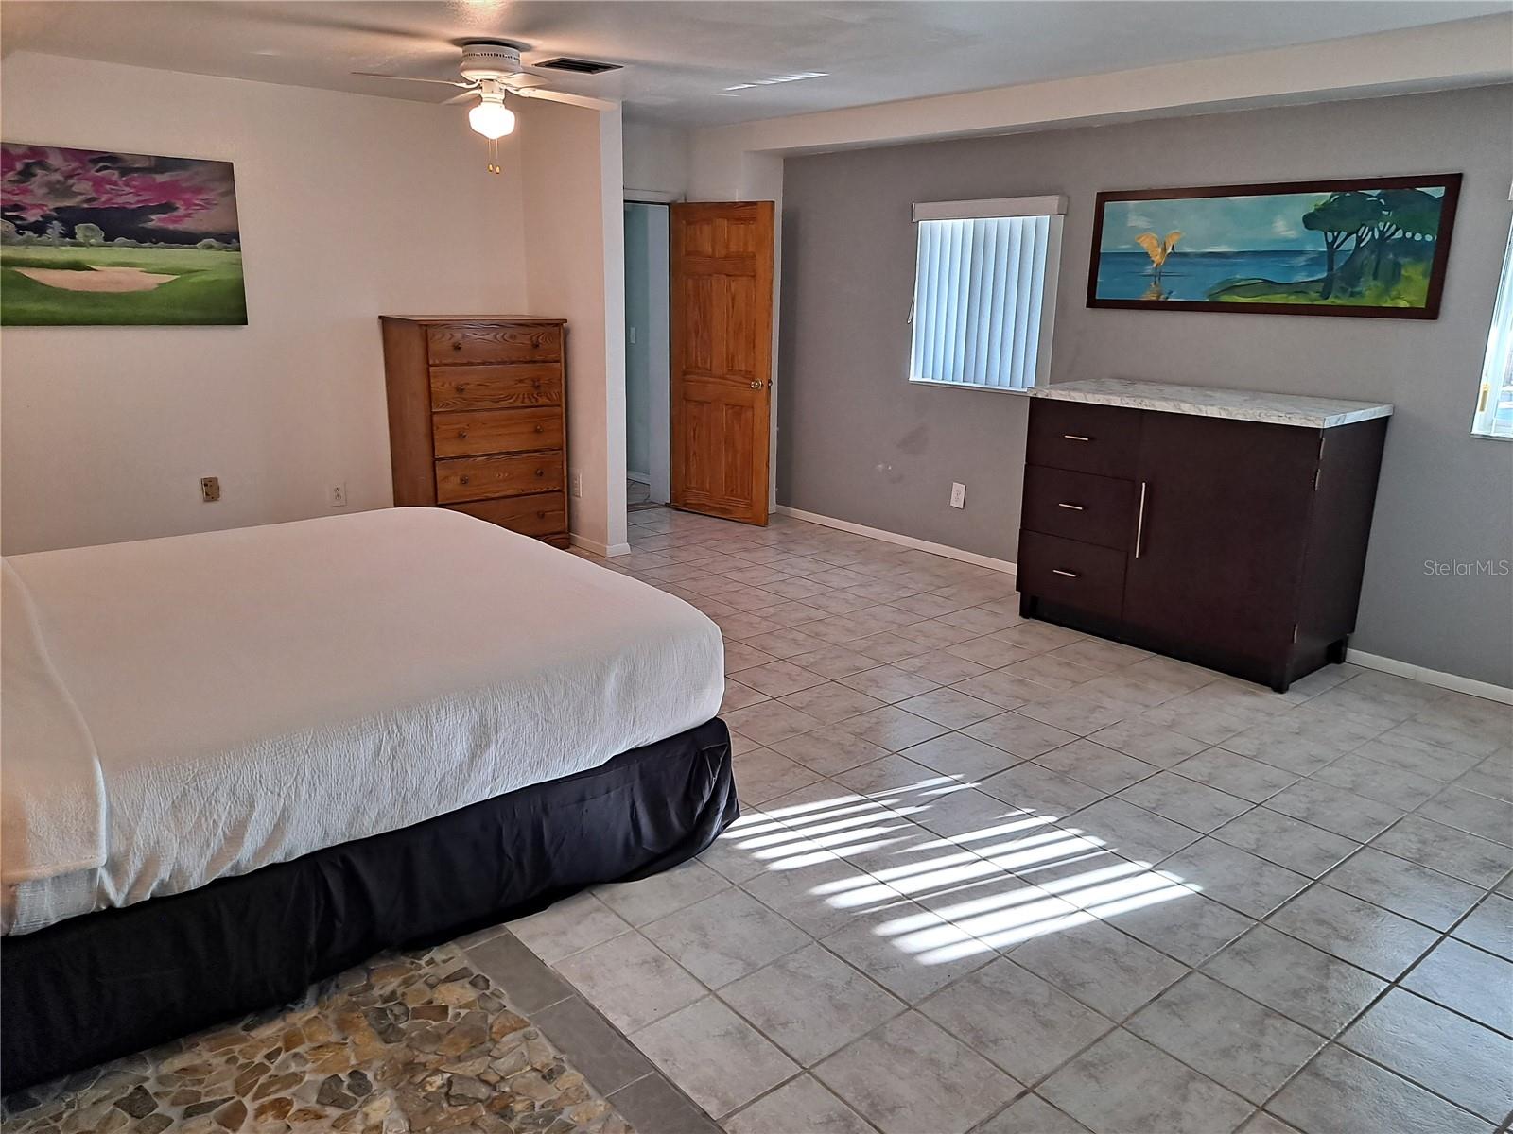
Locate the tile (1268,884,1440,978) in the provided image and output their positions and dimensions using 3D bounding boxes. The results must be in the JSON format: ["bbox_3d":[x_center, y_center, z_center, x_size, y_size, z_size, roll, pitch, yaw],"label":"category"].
[{"bbox_3d":[1.491,0.908,2.736,0.305,0.010,0.305,-11,19,-39],"label":"tile"}]

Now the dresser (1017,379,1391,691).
[{"bbox_3d":[1.877,-0.200,4.805,0.607,1.092,1.321,-11,19,-39],"label":"dresser"}]

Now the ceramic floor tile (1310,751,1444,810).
[{"bbox_3d":[2.031,0.708,3.579,0.306,0.010,0.306,-11,19,-38],"label":"ceramic floor tile"}]

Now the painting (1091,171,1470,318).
[{"bbox_3d":[2.127,-1.371,4.716,0.031,0.532,1.565,-11,19,-39],"label":"painting"}]

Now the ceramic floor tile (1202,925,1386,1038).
[{"bbox_3d":[1.255,0.966,2.552,0.306,0.010,0.306,-11,19,-38],"label":"ceramic floor tile"}]

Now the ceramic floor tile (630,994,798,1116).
[{"bbox_3d":[-0.087,0.998,2.230,0.226,0.010,0.305,-11,19,-38],"label":"ceramic floor tile"}]

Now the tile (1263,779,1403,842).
[{"bbox_3d":[1.812,0.766,3.431,0.314,0.010,0.314,-11,19,-38],"label":"tile"}]

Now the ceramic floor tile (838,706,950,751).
[{"bbox_3d":[0.486,0.576,3.861,0.305,0.010,0.305,-11,19,-38],"label":"ceramic floor tile"}]

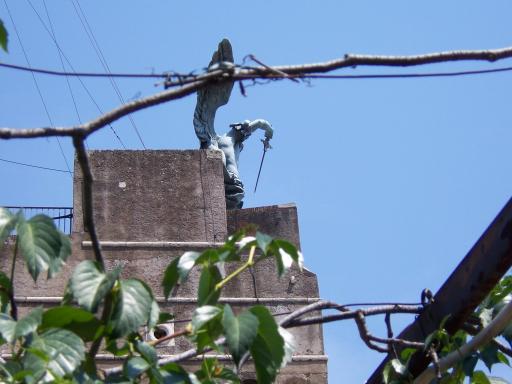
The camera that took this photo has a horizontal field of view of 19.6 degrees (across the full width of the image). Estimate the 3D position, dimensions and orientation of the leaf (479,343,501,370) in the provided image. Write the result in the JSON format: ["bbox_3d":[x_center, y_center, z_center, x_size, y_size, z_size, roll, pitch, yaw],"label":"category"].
[{"bbox_3d":[0.474,0.336,3.000,0.046,0.057,0.025,-8,-32,8],"label":"leaf"}]

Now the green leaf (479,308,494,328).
[{"bbox_3d":[0.468,0.258,3.000,0.036,0.048,0.022,-8,-32,8],"label":"green leaf"}]

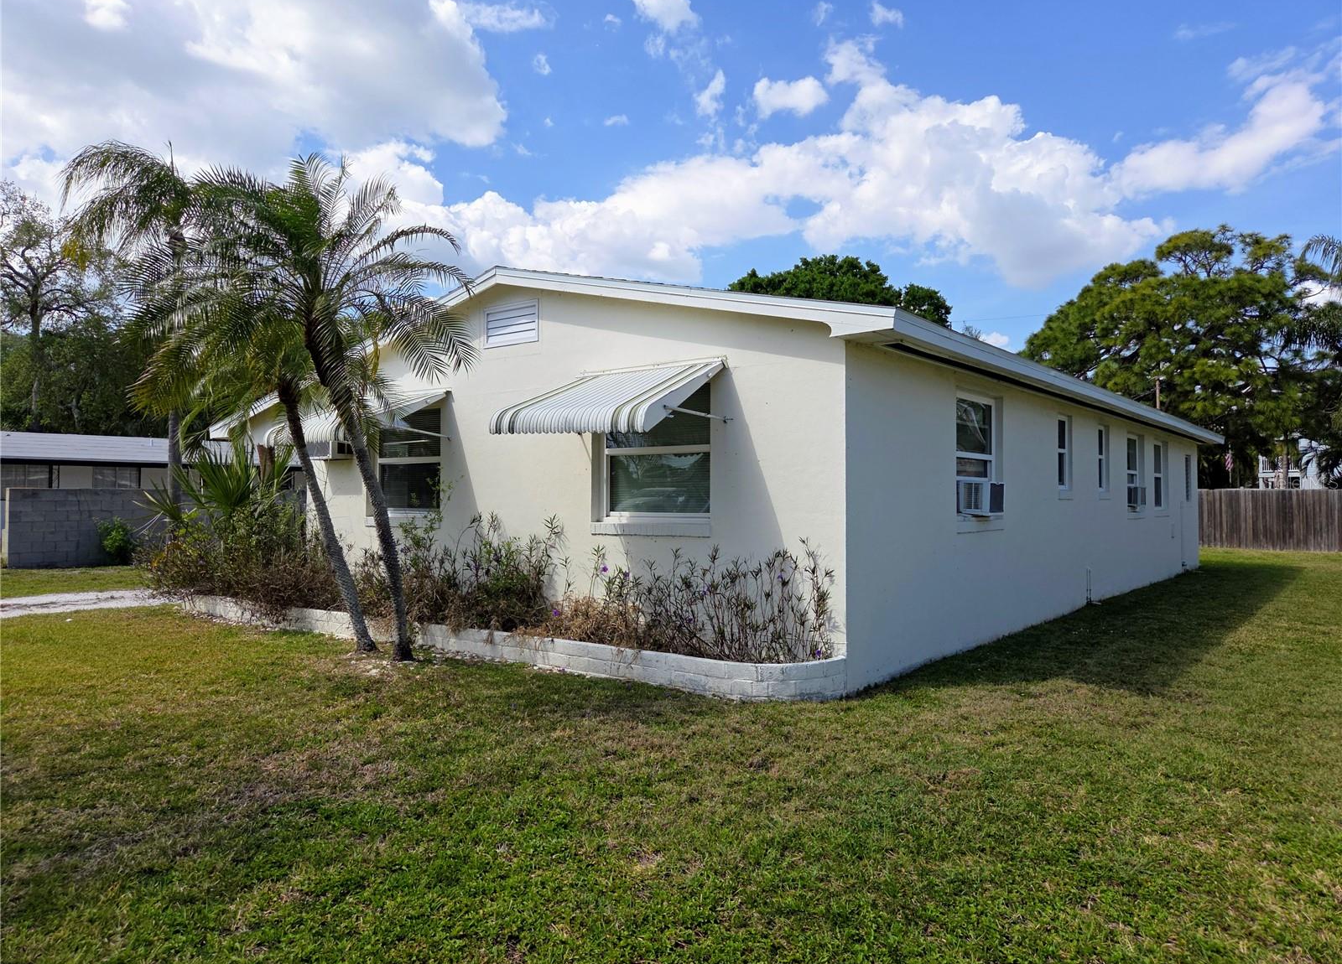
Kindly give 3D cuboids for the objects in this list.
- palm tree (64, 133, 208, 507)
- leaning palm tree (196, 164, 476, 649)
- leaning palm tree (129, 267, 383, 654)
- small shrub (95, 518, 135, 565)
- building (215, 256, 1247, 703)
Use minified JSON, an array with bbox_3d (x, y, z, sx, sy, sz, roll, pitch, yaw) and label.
[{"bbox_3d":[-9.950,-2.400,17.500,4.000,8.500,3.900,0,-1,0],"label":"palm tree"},{"bbox_3d":[-2.770,-0.470,7.400,2.300,4.300,2.300,0,-1,0],"label":"leaning palm tree"},{"bbox_3d":[-3.600,-0.090,7.750,2.250,3.500,2.200,0,-1,0],"label":"leaning palm tree"},{"bbox_3d":[-11.640,1.250,18.700,0.850,1.030,0.800,0,-1,0],"label":"small shrub"},{"bbox_3d":[2.600,-0.104,15.899,10.469,3.813,16.379,-1,-2,39],"label":"building"}]

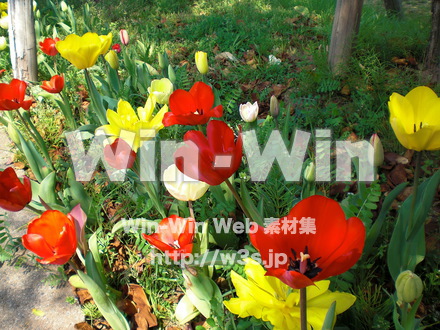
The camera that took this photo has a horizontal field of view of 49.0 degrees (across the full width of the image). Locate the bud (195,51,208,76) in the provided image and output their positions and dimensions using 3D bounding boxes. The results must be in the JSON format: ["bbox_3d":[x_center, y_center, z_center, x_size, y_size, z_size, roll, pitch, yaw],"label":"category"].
[{"bbox_3d":[-0.047,-0.265,1.250,0.031,0.058,0.031,-7,28,-1],"label":"bud"}]

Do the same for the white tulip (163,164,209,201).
[{"bbox_3d":[-0.045,0.021,0.645,0.060,0.055,0.058,-1,25,1],"label":"white tulip"}]

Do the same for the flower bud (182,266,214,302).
[{"bbox_3d":[-0.030,0.166,0.670,0.030,0.055,0.030,-26,28,12],"label":"flower bud"}]

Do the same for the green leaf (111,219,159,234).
[{"bbox_3d":[-0.128,0.094,0.740,0.080,0.024,0.028,2,25,0],"label":"green leaf"}]

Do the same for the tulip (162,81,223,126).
[{"bbox_3d":[-0.055,-0.123,0.970,0.117,0.068,0.100,2,34,0],"label":"tulip"}]

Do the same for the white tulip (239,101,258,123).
[{"bbox_3d":[0.070,-0.130,1.170,0.046,0.050,0.045,2,27,0],"label":"white tulip"}]

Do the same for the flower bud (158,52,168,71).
[{"bbox_3d":[-0.168,-0.304,1.420,0.026,0.055,0.026,2,27,0],"label":"flower bud"}]

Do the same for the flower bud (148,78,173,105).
[{"bbox_3d":[-0.145,-0.178,1.170,0.060,0.055,0.058,2,27,0],"label":"flower bud"}]

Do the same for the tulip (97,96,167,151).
[{"bbox_3d":[-0.130,-0.059,0.710,0.100,0.062,0.090,2,31,0],"label":"tulip"}]

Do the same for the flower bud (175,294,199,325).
[{"bbox_3d":[-0.049,0.209,0.700,0.034,0.045,0.030,16,27,1],"label":"flower bud"}]

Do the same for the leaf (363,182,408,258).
[{"bbox_3d":[0.291,0.100,0.850,0.025,0.159,0.025,30,24,20],"label":"leaf"}]

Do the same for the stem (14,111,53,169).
[{"bbox_3d":[-0.415,-0.052,1.090,0.010,0.176,0.010,-31,45,-17],"label":"stem"}]

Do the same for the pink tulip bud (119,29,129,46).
[{"bbox_3d":[-0.329,-0.438,1.650,0.029,0.055,0.029,-5,28,-10],"label":"pink tulip bud"}]

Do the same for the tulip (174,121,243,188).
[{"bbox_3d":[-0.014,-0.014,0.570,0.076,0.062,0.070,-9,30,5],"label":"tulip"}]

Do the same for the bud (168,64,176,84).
[{"bbox_3d":[-0.128,-0.242,1.300,0.020,0.056,0.020,-4,27,0],"label":"bud"}]

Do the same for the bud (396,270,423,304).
[{"bbox_3d":[0.243,0.156,0.620,0.034,0.044,0.034,14,31,24],"label":"bud"}]

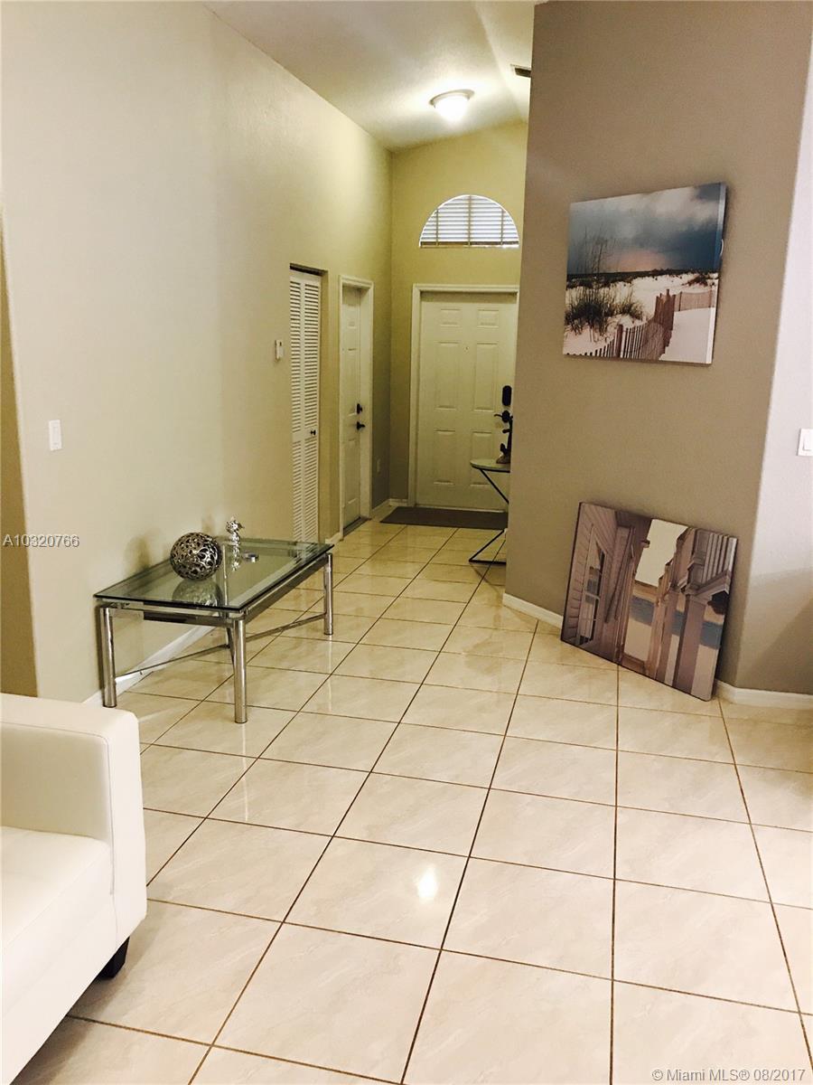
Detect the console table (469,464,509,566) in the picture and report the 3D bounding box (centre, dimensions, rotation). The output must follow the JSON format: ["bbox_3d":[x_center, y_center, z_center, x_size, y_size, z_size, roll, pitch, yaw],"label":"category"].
[{"bbox_3d":[0.872,-0.215,6.547,0.780,0.730,0.380,4,13,13],"label":"console table"}]

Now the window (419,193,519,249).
[{"bbox_3d":[0.575,-2.953,8.070,0.925,0.455,0.080,4,13,13],"label":"window"}]

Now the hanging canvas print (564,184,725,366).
[{"bbox_3d":[1.126,-1.294,4.322,0.035,0.770,0.975,-7,15,-31],"label":"hanging canvas print"}]

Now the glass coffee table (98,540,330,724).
[{"bbox_3d":[-0.875,0.372,4.358,0.690,0.510,1.270,4,13,13],"label":"glass coffee table"}]

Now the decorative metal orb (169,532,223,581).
[{"bbox_3d":[-0.967,0.064,4.034,0.230,0.230,0.230,4,13,13],"label":"decorative metal orb"}]

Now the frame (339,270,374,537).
[{"bbox_3d":[-0.465,-1.163,7.489,0.120,2.100,0.980,4,13,13],"label":"frame"}]

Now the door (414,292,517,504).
[{"bbox_3d":[0.572,-1.347,8.469,0.920,2.060,0.050,4,13,13],"label":"door"}]

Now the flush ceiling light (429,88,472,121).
[{"bbox_3d":[0.354,-3.283,6.603,0.350,0.150,0.350,-5,11,15],"label":"flush ceiling light"}]

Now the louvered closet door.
[{"bbox_3d":[-0.770,-0.875,6.321,0.040,2.030,0.750,4,14,14],"label":"louvered closet door"}]

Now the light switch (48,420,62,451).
[{"bbox_3d":[-1.386,-0.424,3.476,0.012,0.115,0.070,4,13,13],"label":"light switch"}]

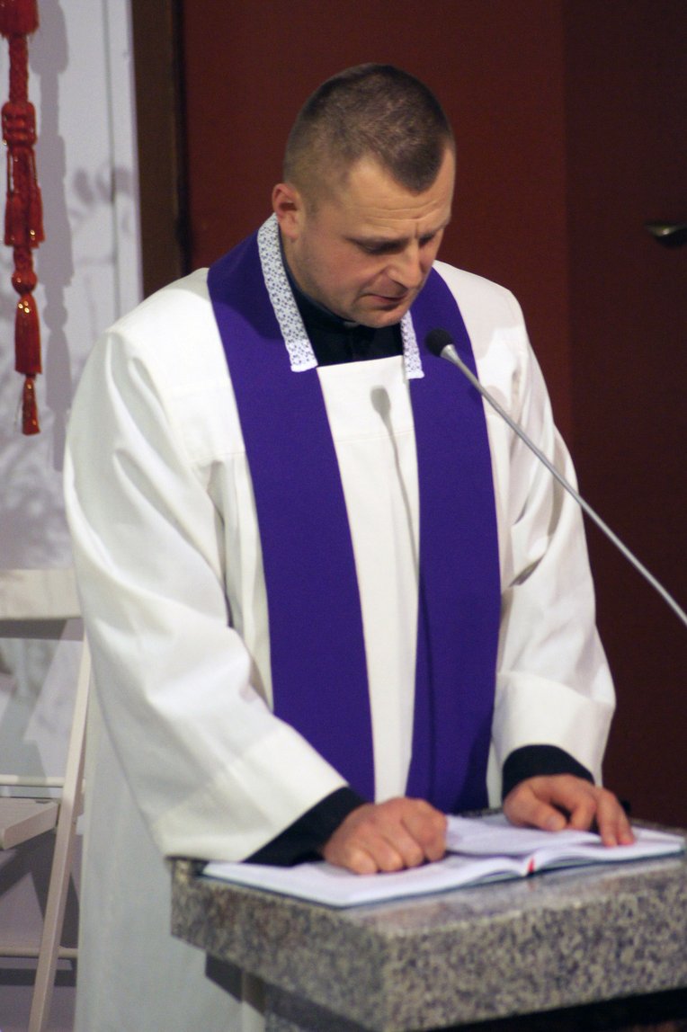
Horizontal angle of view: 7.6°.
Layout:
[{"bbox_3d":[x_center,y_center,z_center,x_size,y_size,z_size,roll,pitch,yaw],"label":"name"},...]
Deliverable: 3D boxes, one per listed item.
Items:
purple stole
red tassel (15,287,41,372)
[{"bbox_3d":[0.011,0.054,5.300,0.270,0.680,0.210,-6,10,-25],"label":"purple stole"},{"bbox_3d":[-0.376,-0.219,6.150,0.030,0.101,0.027,-1,9,0],"label":"red tassel"}]

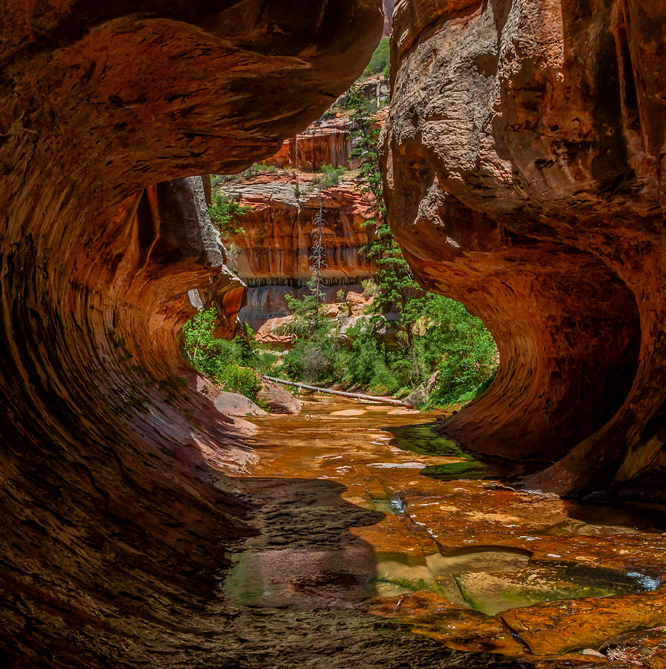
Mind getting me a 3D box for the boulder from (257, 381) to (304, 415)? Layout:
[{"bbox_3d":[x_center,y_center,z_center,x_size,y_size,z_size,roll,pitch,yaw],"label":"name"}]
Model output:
[{"bbox_3d":[-1.520,1.800,21.600,1.350,0.950,1.250,0,-1,0],"label":"boulder"}]

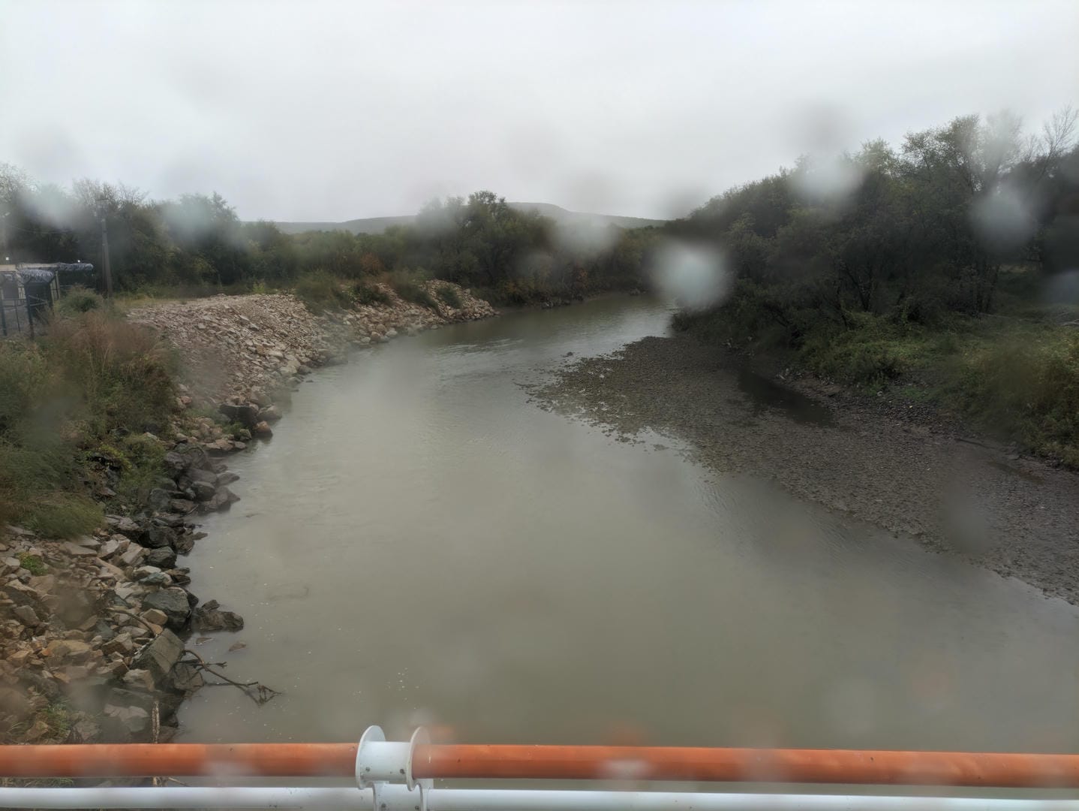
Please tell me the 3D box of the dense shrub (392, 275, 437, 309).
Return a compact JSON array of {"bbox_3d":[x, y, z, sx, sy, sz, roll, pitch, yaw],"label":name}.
[{"bbox_3d":[-11.560,-10.474,72.000,4.200,3.000,3.600,1,11,0],"label":"dense shrub"}]

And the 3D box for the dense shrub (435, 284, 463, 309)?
[{"bbox_3d":[-8.792,-10.604,76.000,2.700,2.300,2.500,1,11,0],"label":"dense shrub"}]

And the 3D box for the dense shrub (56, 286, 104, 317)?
[{"bbox_3d":[-25.384,-5.767,43.000,2.600,1.750,2.400,1,11,0],"label":"dense shrub"}]

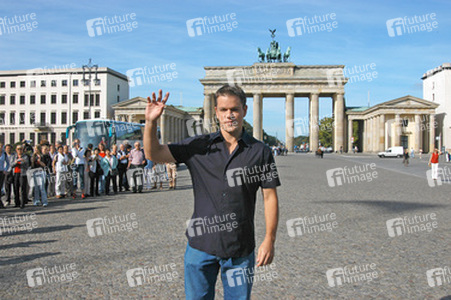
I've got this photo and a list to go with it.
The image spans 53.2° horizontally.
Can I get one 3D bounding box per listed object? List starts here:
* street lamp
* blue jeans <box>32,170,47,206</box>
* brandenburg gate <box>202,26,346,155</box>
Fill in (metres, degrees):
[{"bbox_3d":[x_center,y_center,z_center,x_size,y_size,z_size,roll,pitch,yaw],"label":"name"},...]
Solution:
[{"bbox_3d":[-12.580,-3.628,42.033,1.500,9.800,0.500,0,0,7],"label":"street lamp"},{"bbox_3d":[-4.911,1.017,11.900,0.360,0.940,0.280,0,0,-19],"label":"blue jeans"},{"bbox_3d":[10.782,-12.695,104.420,32.600,27.000,11.000,0,0,6],"label":"brandenburg gate"}]

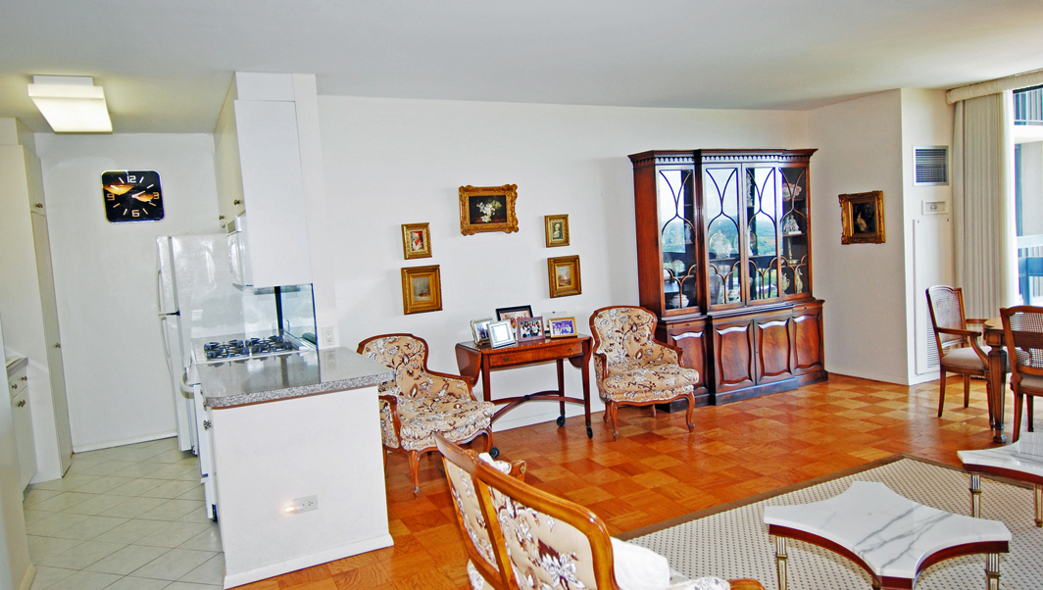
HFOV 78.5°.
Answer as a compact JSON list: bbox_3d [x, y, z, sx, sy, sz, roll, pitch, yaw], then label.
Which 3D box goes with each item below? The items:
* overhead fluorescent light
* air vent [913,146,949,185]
[{"bbox_3d":[-3.039,-1.279,4.358,0.377,0.126,1.102,-6,4,-29],"label":"overhead fluorescent light"},{"bbox_3d":[3.695,-1.159,5.739,0.530,0.350,0.035,-6,5,-26],"label":"air vent"}]

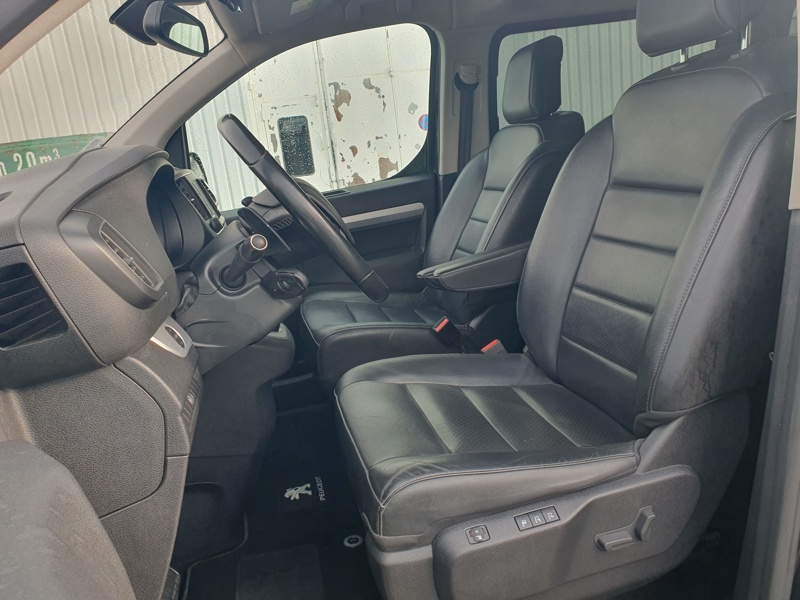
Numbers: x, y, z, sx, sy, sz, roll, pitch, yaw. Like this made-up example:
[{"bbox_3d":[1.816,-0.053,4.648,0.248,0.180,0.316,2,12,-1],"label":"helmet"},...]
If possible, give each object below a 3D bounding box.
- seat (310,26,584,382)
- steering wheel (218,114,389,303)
[{"bbox_3d":[0.112,-0.187,1.810,0.843,1.112,0.519,-6,11,-6],"label":"seat"},{"bbox_3d":[-0.165,-0.130,0.980,0.085,0.380,0.380,-41,13,1],"label":"steering wheel"}]

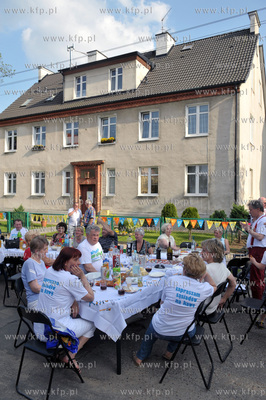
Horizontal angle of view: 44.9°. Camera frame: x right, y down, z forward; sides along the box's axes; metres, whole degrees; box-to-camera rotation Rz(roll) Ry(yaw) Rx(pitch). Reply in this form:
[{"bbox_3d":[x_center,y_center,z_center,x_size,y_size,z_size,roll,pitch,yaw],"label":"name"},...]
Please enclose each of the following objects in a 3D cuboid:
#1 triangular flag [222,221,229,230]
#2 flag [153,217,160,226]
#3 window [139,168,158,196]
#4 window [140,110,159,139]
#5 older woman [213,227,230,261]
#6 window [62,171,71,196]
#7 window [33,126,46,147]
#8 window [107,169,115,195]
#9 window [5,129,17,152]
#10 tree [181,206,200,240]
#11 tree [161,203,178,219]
[{"bbox_3d":[3.075,0.879,10.694,0.225,0.280,0.020,1,0,28],"label":"triangular flag"},{"bbox_3d":[0.865,0.814,11.700,0.240,0.290,0.020,1,0,26],"label":"flag"},{"bbox_3d":[0.916,-1.047,17.937,1.214,1.639,0.180,1,0,28],"label":"window"},{"bbox_3d":[0.939,-4.154,17.964,1.221,1.659,0.180,1,0,28],"label":"window"},{"bbox_3d":[1.770,1.100,6.650,0.660,1.180,0.460,1,0,-44],"label":"older woman"},{"bbox_3d":[-4.214,-1.060,20.721,0.662,1.630,0.180,1,0,28],"label":"window"},{"bbox_3d":[-6.300,-4.245,21.893,1.238,1.593,0.180,1,0,28],"label":"window"},{"bbox_3d":[-1.215,-1.000,18.249,0.527,1.533,0.150,1,0,28],"label":"window"},{"bbox_3d":[-8.730,-4.242,23.212,1.215,1.631,0.180,1,0,28],"label":"window"},{"bbox_3d":[2.363,0.973,13.296,0.800,1.360,0.800,1,0,28],"label":"tree"},{"bbox_3d":[1.660,0.870,14.400,0.760,1.560,0.760,1,0,28],"label":"tree"}]

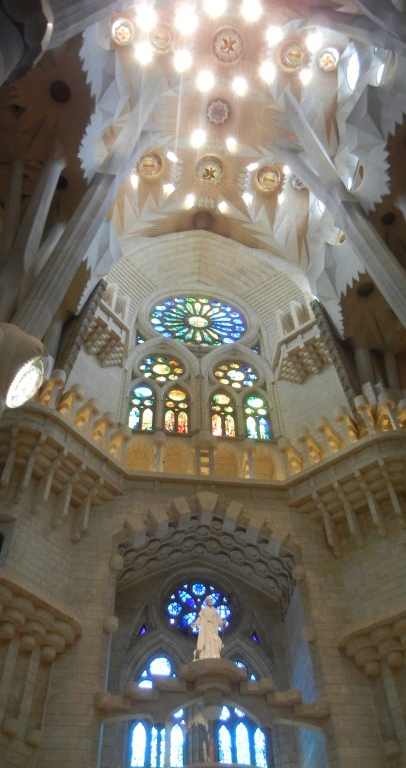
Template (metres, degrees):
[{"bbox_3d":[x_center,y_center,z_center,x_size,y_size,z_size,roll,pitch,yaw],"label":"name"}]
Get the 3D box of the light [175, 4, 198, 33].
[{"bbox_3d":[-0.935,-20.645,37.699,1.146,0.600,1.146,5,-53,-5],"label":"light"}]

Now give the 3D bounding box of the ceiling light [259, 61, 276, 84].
[{"bbox_3d":[3.825,-18.472,39.470,0.873,0.600,0.873,5,-53,-5],"label":"ceiling light"}]

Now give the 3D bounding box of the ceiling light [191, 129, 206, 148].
[{"bbox_3d":[-0.282,-15.391,41.729,0.807,0.600,0.807,5,-53,-5],"label":"ceiling light"}]

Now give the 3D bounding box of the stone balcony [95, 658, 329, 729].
[{"bbox_3d":[0.344,9.337,20.048,6.871,1.400,1.400,5,-53,-5],"label":"stone balcony"}]

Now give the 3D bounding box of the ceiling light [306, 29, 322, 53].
[{"bbox_3d":[6.239,-19.396,37.583,0.920,0.400,1.100,6,-53,-6],"label":"ceiling light"}]

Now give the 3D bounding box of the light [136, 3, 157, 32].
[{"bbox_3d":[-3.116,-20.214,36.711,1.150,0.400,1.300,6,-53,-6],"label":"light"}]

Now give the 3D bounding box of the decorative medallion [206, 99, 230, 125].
[{"bbox_3d":[0.888,-16.689,40.764,1.411,0.380,1.411,5,-53,-5],"label":"decorative medallion"}]

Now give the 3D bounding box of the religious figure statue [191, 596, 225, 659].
[{"bbox_3d":[0.210,8.141,22.231,1.100,2.384,0.750,6,-53,-6],"label":"religious figure statue"}]

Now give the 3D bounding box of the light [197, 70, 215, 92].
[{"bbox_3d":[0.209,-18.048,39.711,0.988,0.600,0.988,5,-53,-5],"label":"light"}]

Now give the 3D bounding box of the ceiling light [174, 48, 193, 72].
[{"bbox_3d":[-1.115,-18.504,38.071,1.100,0.400,1.120,6,-53,-6],"label":"ceiling light"}]

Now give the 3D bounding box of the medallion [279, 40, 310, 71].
[{"bbox_3d":[5.357,-19.202,38.966,1.720,0.350,1.720,-1,-53,-1],"label":"medallion"}]

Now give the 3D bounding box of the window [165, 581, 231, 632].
[{"bbox_3d":[-0.162,8.823,26.280,2.636,2.439,0.250,5,-53,-5],"label":"window"}]

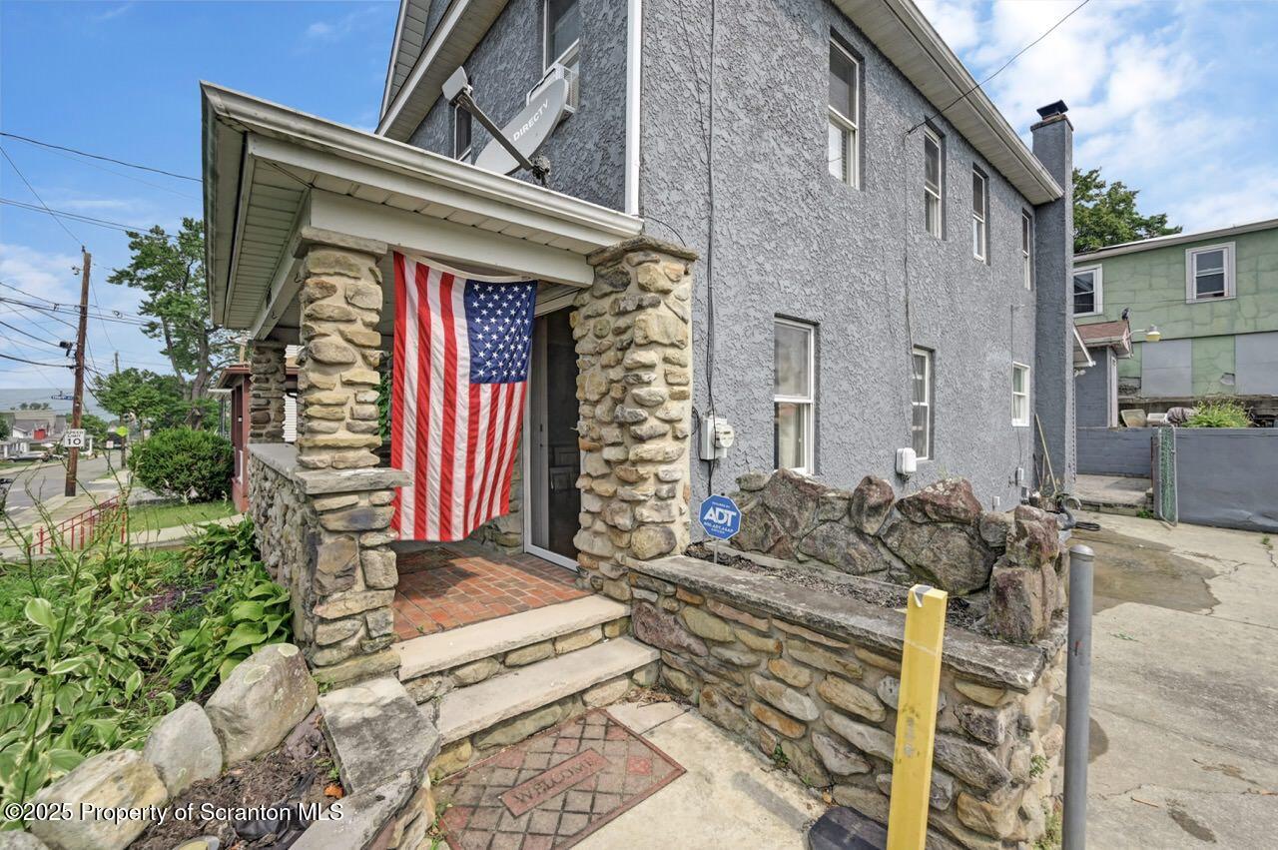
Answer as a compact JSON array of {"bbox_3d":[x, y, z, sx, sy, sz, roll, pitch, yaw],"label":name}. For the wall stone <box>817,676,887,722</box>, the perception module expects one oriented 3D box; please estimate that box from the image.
[{"bbox_3d":[0.845,1.082,1.980,0.120,0.100,0.260,0,0,-41],"label":"wall stone"}]

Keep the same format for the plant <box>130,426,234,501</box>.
[{"bbox_3d":[-11.040,0.941,12.000,1.800,1.800,1.850,0,0,-40],"label":"plant"}]

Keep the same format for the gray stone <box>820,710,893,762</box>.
[{"bbox_3d":[0.880,1.171,1.922,0.140,0.125,0.290,0,0,-40],"label":"gray stone"}]

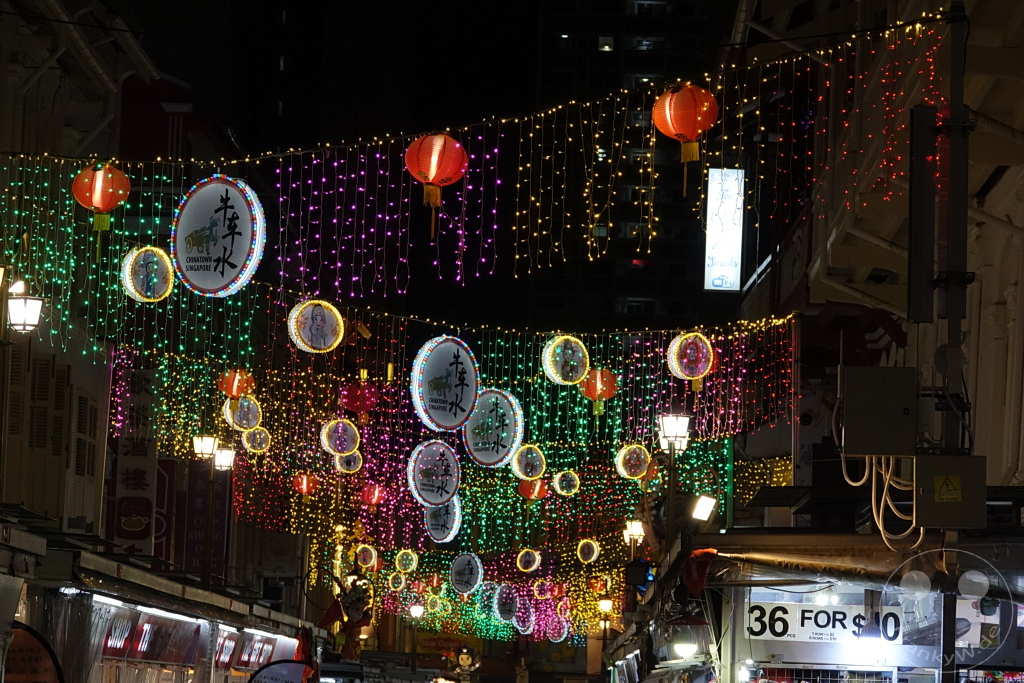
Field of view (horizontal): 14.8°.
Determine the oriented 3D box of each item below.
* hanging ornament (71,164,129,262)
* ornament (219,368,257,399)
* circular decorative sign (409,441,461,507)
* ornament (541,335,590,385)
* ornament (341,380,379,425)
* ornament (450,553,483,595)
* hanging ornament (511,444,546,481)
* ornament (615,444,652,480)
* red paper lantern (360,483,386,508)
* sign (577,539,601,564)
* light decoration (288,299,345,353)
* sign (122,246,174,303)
[{"bbox_3d":[-2.813,-0.881,27.100,0.395,0.660,0.395,2,-5,0],"label":"hanging ornament"},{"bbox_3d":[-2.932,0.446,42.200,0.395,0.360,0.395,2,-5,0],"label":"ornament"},{"bbox_3d":[-1.322,2.227,66.600,1.120,1.120,0.140,5,-8,-44],"label":"circular decorative sign"},{"bbox_3d":[0.475,0.170,34.800,0.420,0.420,0.110,4,-7,-36],"label":"ornament"},{"bbox_3d":[-1.609,0.653,42.000,0.400,0.470,0.400,0,-5,0],"label":"ornament"},{"bbox_3d":[-1.095,5.714,97.300,1.000,1.000,0.160,-5,-8,44],"label":"ornament"},{"bbox_3d":[0.203,1.487,48.600,0.430,0.430,0.120,5,-6,-30],"label":"hanging ornament"},{"bbox_3d":[2.099,2.099,68.600,0.600,0.600,0.170,3,-6,-25],"label":"ornament"},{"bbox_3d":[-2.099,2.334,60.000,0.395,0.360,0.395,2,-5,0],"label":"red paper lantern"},{"bbox_3d":[1.441,3.960,74.500,0.420,0.420,0.105,-4,-7,39],"label":"sign"},{"bbox_3d":[-2.236,-0.168,45.100,0.600,0.600,0.170,3,-6,-25],"label":"light decoration"},{"bbox_3d":[-3.973,-0.730,43.100,0.600,0.600,0.170,5,-7,-41],"label":"sign"}]

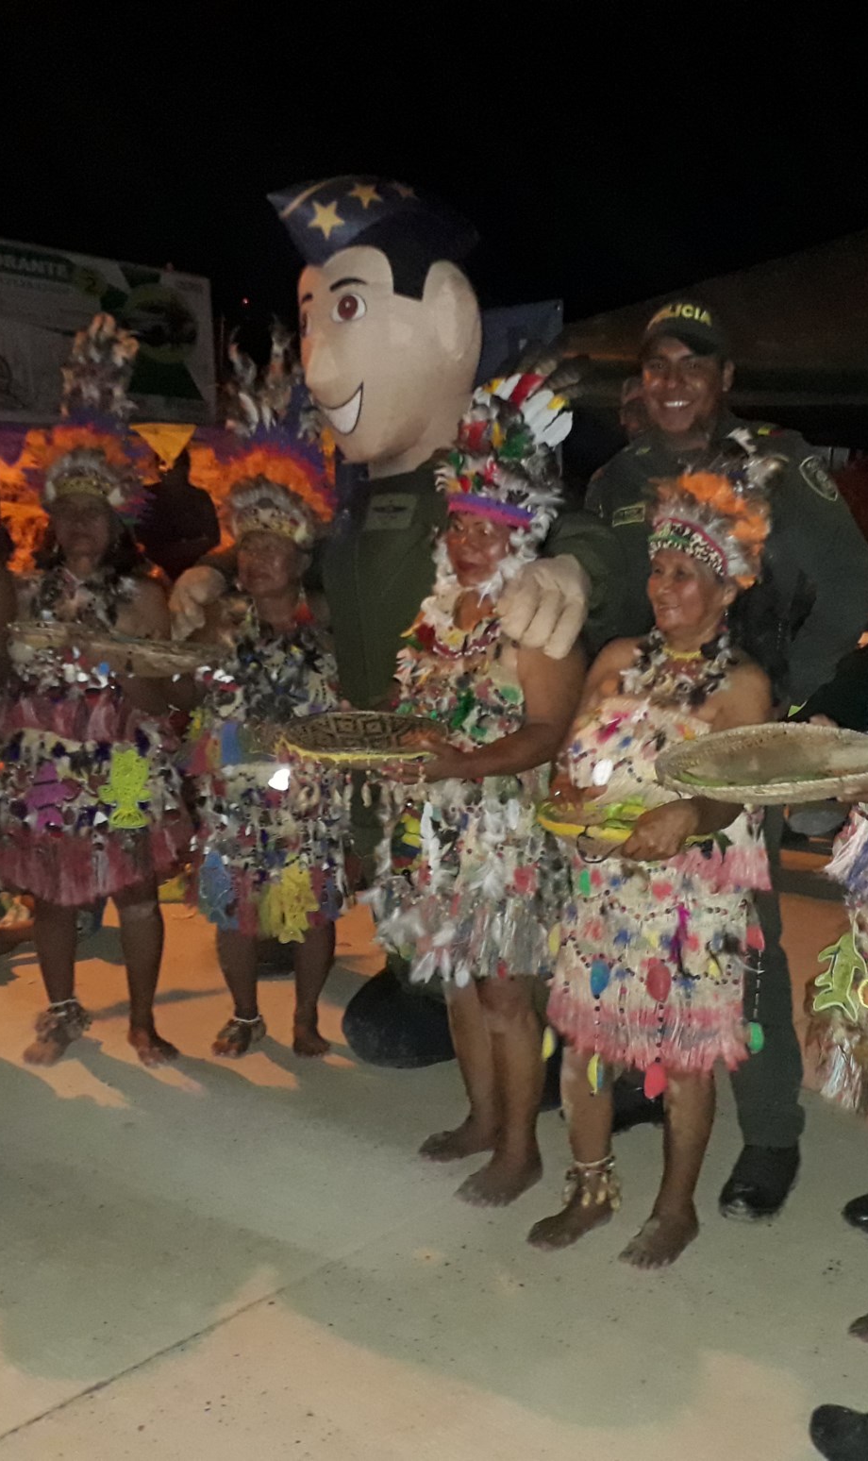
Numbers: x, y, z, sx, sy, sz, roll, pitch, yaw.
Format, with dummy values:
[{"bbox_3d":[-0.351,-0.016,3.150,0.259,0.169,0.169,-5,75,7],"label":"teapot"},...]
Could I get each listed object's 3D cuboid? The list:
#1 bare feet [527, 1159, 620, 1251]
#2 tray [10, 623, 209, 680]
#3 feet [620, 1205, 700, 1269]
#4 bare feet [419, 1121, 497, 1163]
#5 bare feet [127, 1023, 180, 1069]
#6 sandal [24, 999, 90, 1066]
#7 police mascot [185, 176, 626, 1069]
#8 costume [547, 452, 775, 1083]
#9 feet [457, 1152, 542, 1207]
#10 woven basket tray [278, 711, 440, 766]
[{"bbox_3d":[0.282,0.943,3.025,0.220,0.125,0.090,-8,16,-33],"label":"bare feet"},{"bbox_3d":[-0.745,-0.188,3.500,0.450,0.070,0.430,8,11,-1],"label":"tray"},{"bbox_3d":[0.443,0.988,2.958,0.090,0.095,0.225,8,13,35],"label":"feet"},{"bbox_3d":[0.062,0.887,3.359,0.215,0.080,0.085,-6,15,-26],"label":"bare feet"},{"bbox_3d":[-0.757,0.813,4.035,0.095,0.080,0.220,-6,11,-30],"label":"bare feet"},{"bbox_3d":[-0.991,0.791,4.052,0.120,0.120,0.230,3,10,16],"label":"sandal"},{"bbox_3d":[-0.023,-0.167,3.515,0.950,2.060,0.560,8,15,31],"label":"police mascot"},{"bbox_3d":[0.431,0.059,2.878,0.420,1.180,0.360,7,13,29],"label":"costume"},{"bbox_3d":[0.158,0.941,3.258,0.090,0.075,0.215,7,12,38],"label":"feet"},{"bbox_3d":[-0.153,0.017,3.160,0.335,0.060,0.335,0,13,0],"label":"woven basket tray"}]

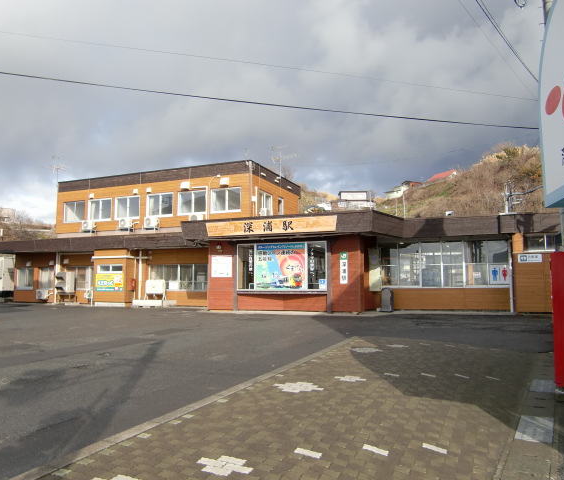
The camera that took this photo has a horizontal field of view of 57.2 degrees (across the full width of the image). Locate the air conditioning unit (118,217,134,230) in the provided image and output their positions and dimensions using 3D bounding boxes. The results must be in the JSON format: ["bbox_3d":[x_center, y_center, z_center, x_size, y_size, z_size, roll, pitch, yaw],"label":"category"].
[{"bbox_3d":[-7.979,-0.825,26.514,0.770,0.540,0.290,-2,-6,24],"label":"air conditioning unit"}]

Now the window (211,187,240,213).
[{"bbox_3d":[-2.645,-1.864,24.614,1.676,1.187,0.100,-2,-6,24],"label":"window"}]

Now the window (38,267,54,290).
[{"bbox_3d":[-13.178,2.192,29.071,1.221,1.236,0.100,-2,-6,24],"label":"window"}]

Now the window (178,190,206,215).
[{"bbox_3d":[-4.372,-1.794,25.401,1.663,1.170,0.100,-2,-6,24],"label":"window"}]

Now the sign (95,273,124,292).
[{"bbox_3d":[-8.598,2.132,25.923,1.815,0.888,0.040,-2,-6,24],"label":"sign"}]

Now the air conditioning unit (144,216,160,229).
[{"bbox_3d":[-6.729,-0.885,26.790,0.740,0.566,0.280,-2,-6,25],"label":"air conditioning unit"}]

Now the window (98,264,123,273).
[{"bbox_3d":[-8.622,1.473,26.040,1.686,0.447,0.100,-2,-6,24],"label":"window"}]

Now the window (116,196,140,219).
[{"bbox_3d":[-8.366,-1.721,28.158,1.726,1.263,0.130,-2,-6,25],"label":"window"}]

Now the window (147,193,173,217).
[{"bbox_3d":[-6.373,-1.815,27.227,1.702,1.235,0.130,-2,-6,25],"label":"window"}]

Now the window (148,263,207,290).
[{"bbox_3d":[-5.059,1.857,25.372,3.491,1.307,0.100,-2,-6,24],"label":"window"}]

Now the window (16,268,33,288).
[{"bbox_3d":[-15.363,2.339,31.029,1.455,1.239,0.130,-2,-6,25],"label":"window"}]

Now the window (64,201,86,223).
[{"bbox_3d":[-11.932,-1.594,29.828,1.588,1.213,0.130,-2,-6,25],"label":"window"}]

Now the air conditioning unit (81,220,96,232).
[{"bbox_3d":[-10.654,-0.797,28.634,0.740,0.537,0.280,-2,-6,25],"label":"air conditioning unit"}]

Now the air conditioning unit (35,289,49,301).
[{"bbox_3d":[-13.764,3.151,29.793,0.740,0.549,0.280,-2,-6,25],"label":"air conditioning unit"}]

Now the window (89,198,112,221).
[{"bbox_3d":[-9.740,-1.602,27.849,1.650,1.229,0.100,-2,-6,24],"label":"window"}]

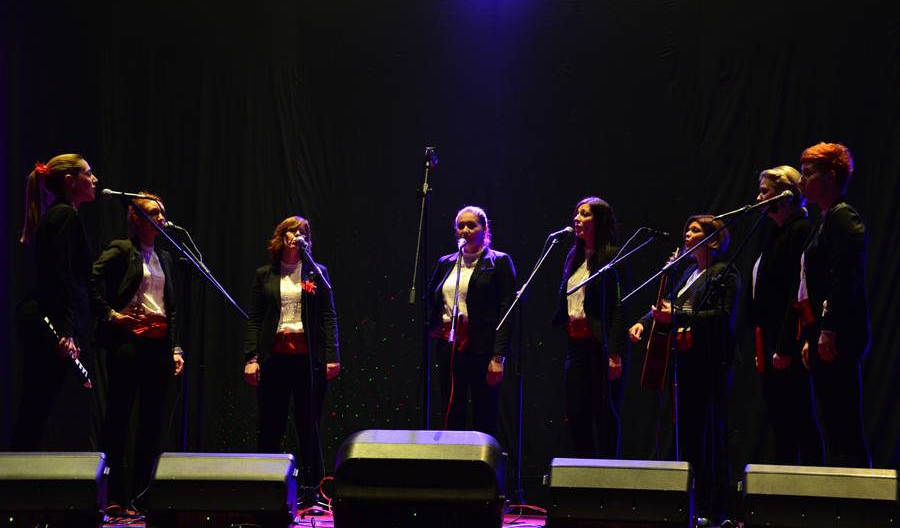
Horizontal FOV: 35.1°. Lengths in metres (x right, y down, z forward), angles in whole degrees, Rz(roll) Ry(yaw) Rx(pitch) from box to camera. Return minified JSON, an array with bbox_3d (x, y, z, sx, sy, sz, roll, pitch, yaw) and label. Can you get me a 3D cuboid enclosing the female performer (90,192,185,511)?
[{"bbox_3d":[-1.629,0.473,7.557,0.500,1.680,0.320,5,-7,-38],"label":"female performer"}]

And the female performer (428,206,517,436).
[{"bbox_3d":[0.129,0.517,7.826,0.490,1.670,0.320,-1,-6,19],"label":"female performer"}]

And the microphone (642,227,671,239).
[{"bbox_3d":[1.043,-0.162,7.200,0.180,0.050,0.050,9,-9,-37],"label":"microphone"}]

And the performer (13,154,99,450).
[{"bbox_3d":[-1.837,0.359,6.598,0.380,1.710,0.460,1,-6,-12],"label":"performer"}]

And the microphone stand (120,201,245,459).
[{"bbox_3d":[-1.261,0.483,6.870,0.620,1.540,0.550,0,-5,0],"label":"microphone stand"}]

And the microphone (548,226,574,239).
[{"bbox_3d":[0.579,-0.164,7.400,0.180,0.050,0.050,-16,6,-38],"label":"microphone"}]

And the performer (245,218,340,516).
[{"bbox_3d":[-0.891,0.544,7.987,0.540,1.640,0.300,1,-6,-8],"label":"performer"}]

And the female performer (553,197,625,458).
[{"bbox_3d":[0.741,0.489,7.641,0.290,1.690,0.440,6,-8,-43],"label":"female performer"}]

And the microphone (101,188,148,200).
[{"bbox_3d":[-1.519,-0.324,6.650,0.200,0.055,0.052,7,-5,6],"label":"microphone"}]

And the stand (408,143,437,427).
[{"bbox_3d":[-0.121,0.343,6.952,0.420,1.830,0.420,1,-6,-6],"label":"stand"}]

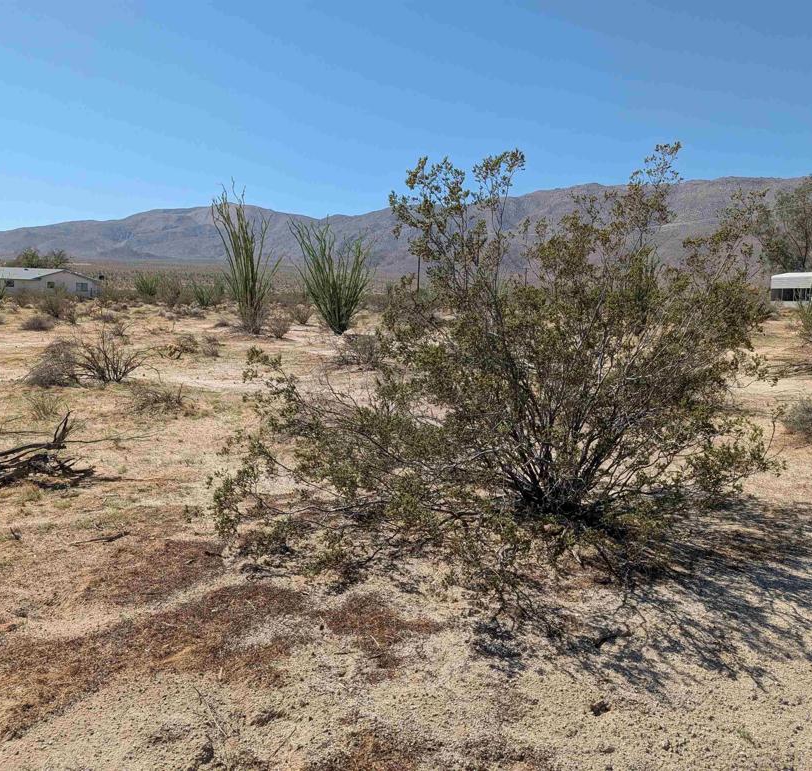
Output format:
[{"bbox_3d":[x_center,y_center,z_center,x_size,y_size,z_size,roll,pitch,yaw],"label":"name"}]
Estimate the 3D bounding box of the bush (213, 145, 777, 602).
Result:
[{"bbox_3d":[0.624,-0.354,4.801,3.650,2.500,2.700,1,8,0],"label":"bush"}]

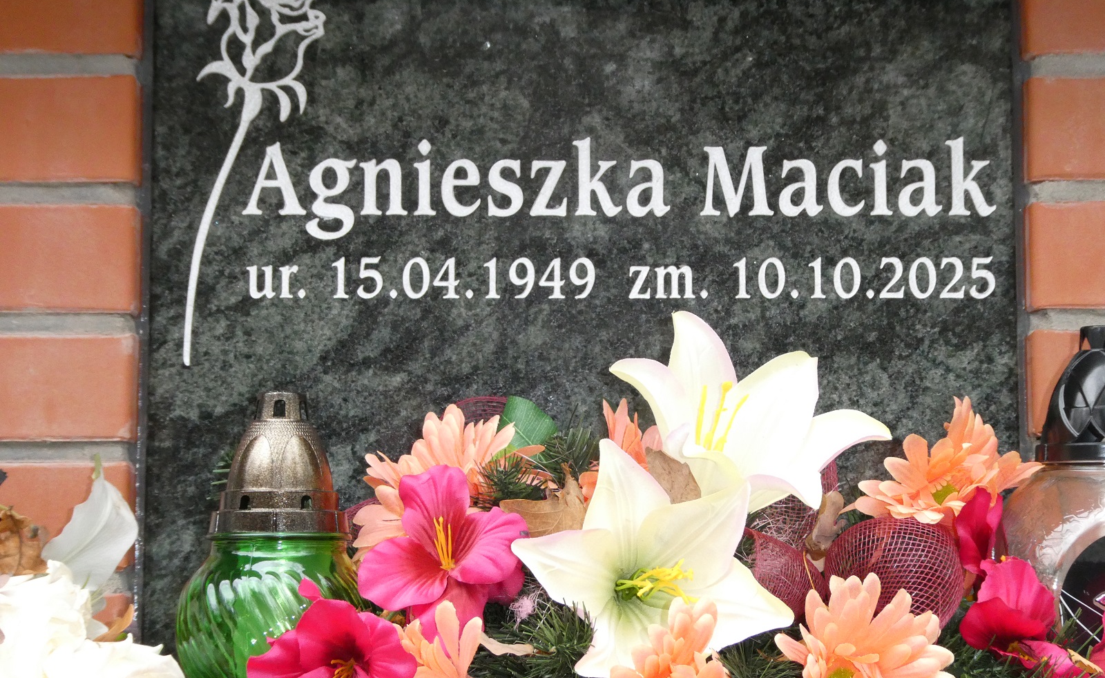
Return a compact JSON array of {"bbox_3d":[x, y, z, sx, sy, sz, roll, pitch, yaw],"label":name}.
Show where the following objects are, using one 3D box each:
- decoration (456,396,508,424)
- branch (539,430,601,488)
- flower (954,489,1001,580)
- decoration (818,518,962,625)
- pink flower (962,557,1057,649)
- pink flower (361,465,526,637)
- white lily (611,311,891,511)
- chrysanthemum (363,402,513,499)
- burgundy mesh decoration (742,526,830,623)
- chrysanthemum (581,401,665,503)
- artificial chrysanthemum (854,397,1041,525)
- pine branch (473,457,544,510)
[{"bbox_3d":[-0.041,0.045,1.215,0.042,0.030,0.032,0,-3,0],"label":"decoration"},{"bbox_3d":[0.009,0.067,1.200,0.038,0.038,0.040,0,-3,0],"label":"branch"},{"bbox_3d":[0.238,0.109,1.160,0.030,0.052,0.040,0,-8,-5],"label":"flower"},{"bbox_3d":[0.180,0.125,1.095,0.073,0.062,0.058,0,-4,0],"label":"decoration"},{"bbox_3d":[0.239,0.141,1.085,0.052,0.052,0.045,1,-4,-11],"label":"pink flower"},{"bbox_3d":[-0.058,0.112,1.090,0.088,0.090,0.055,0,-24,0],"label":"pink flower"},{"bbox_3d":[0.105,0.039,1.110,0.148,0.108,0.110,0,-4,-6],"label":"white lily"},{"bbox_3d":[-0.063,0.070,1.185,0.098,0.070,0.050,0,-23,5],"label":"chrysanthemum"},{"bbox_3d":[0.129,0.131,1.155,0.052,0.054,0.045,0,-3,0],"label":"burgundy mesh decoration"},{"bbox_3d":[0.041,0.066,1.205,0.058,0.064,0.045,0,-21,0],"label":"chrysanthemum"},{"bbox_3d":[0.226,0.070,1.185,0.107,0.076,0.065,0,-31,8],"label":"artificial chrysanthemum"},{"bbox_3d":[-0.025,0.082,1.170,0.042,0.034,0.042,0,-3,0],"label":"pine branch"}]

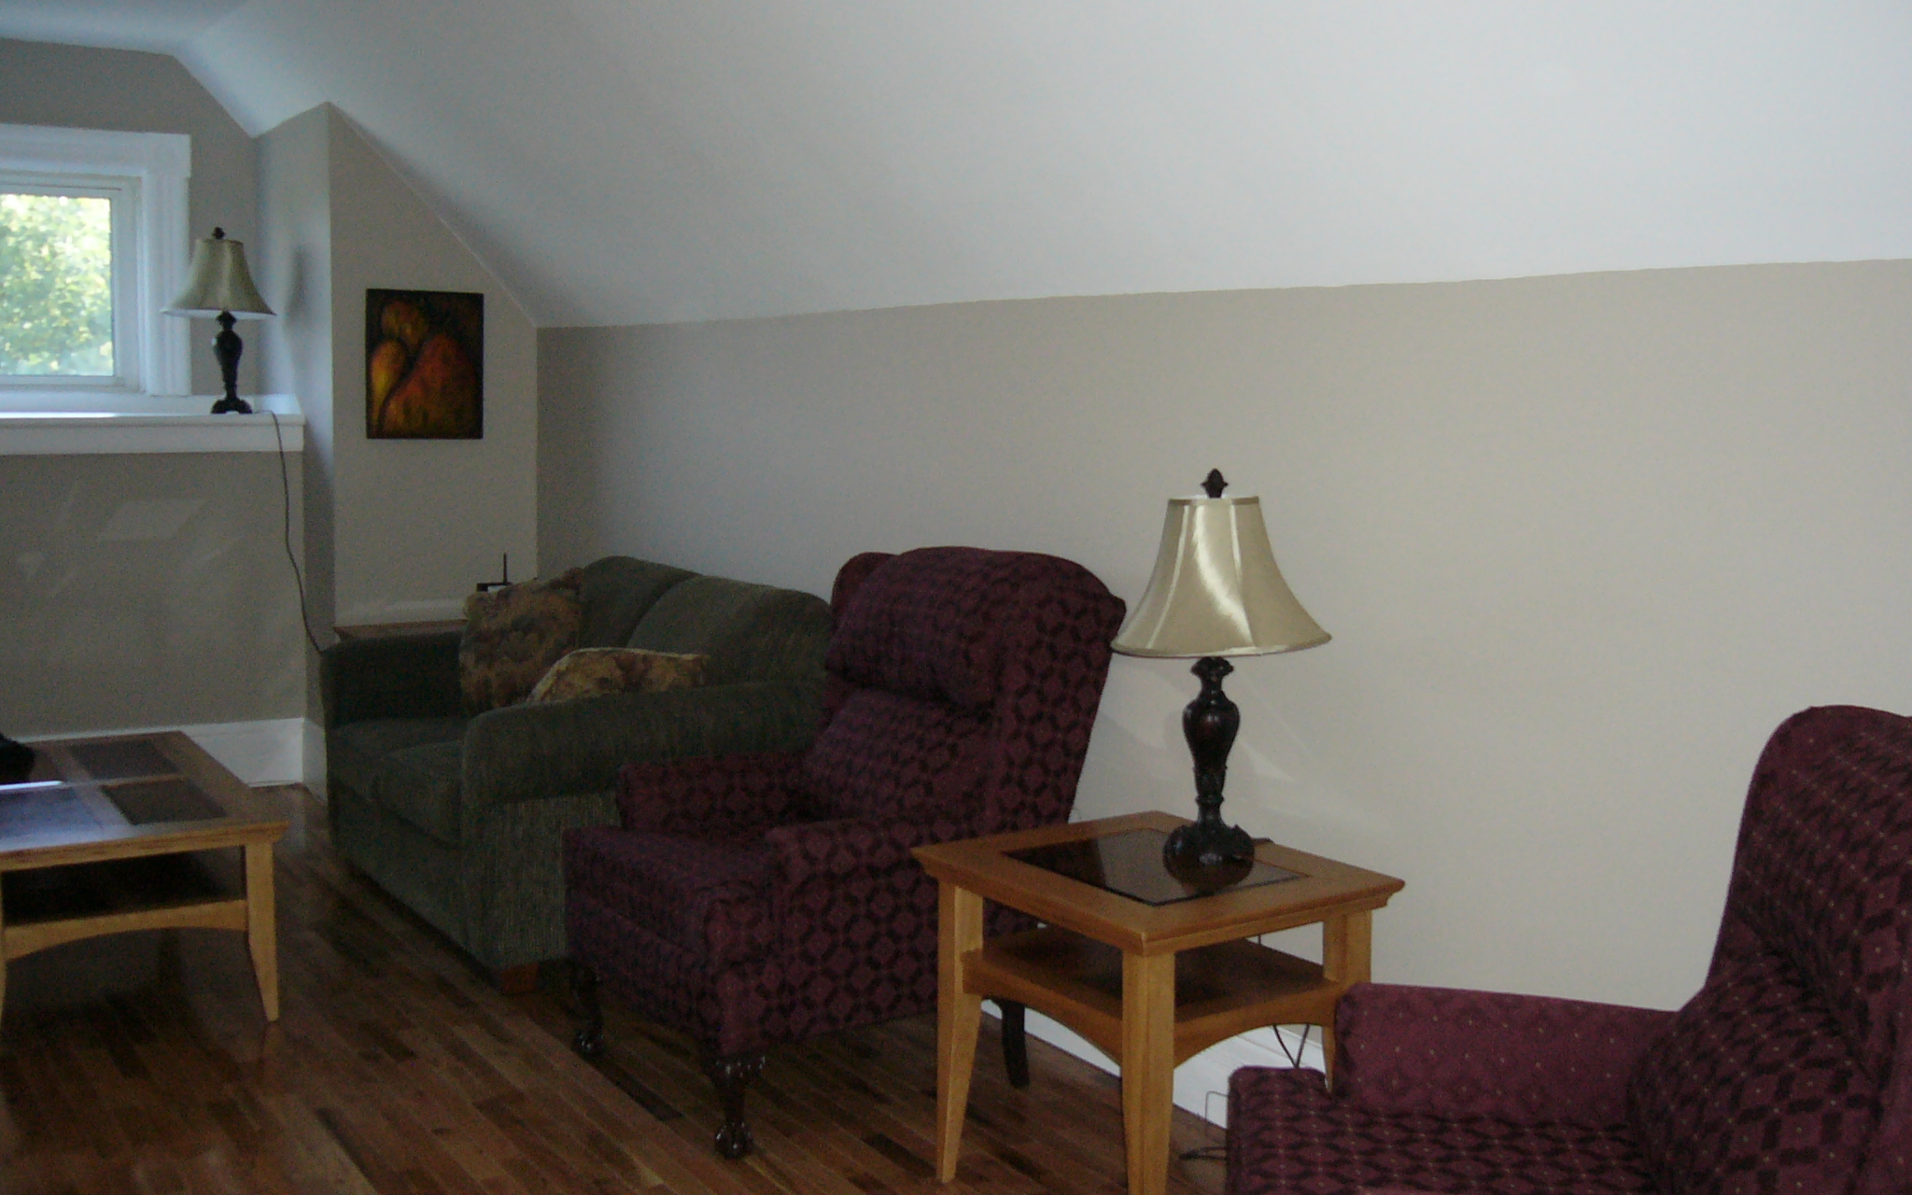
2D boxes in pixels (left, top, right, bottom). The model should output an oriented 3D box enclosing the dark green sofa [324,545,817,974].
[{"bbox_3d":[-1.078,0.380,5.301,0.907,0.942,1.565,-3,7,-33],"label":"dark green sofa"}]

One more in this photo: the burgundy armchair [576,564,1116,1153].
[{"bbox_3d":[-0.257,0.448,4.042,0.897,1.101,0.782,-3,8,-35],"label":"burgundy armchair"}]

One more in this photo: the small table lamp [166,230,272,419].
[{"bbox_3d":[-2.562,-0.978,6.785,0.390,0.652,0.390,-3,7,-33],"label":"small table lamp"}]

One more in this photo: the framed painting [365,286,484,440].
[{"bbox_3d":[-1.772,-0.772,6.446,0.387,0.491,0.030,-3,7,-33],"label":"framed painting"}]

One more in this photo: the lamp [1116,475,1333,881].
[{"bbox_3d":[0.459,0.120,3.416,0.383,0.687,0.383,1,6,0],"label":"lamp"}]

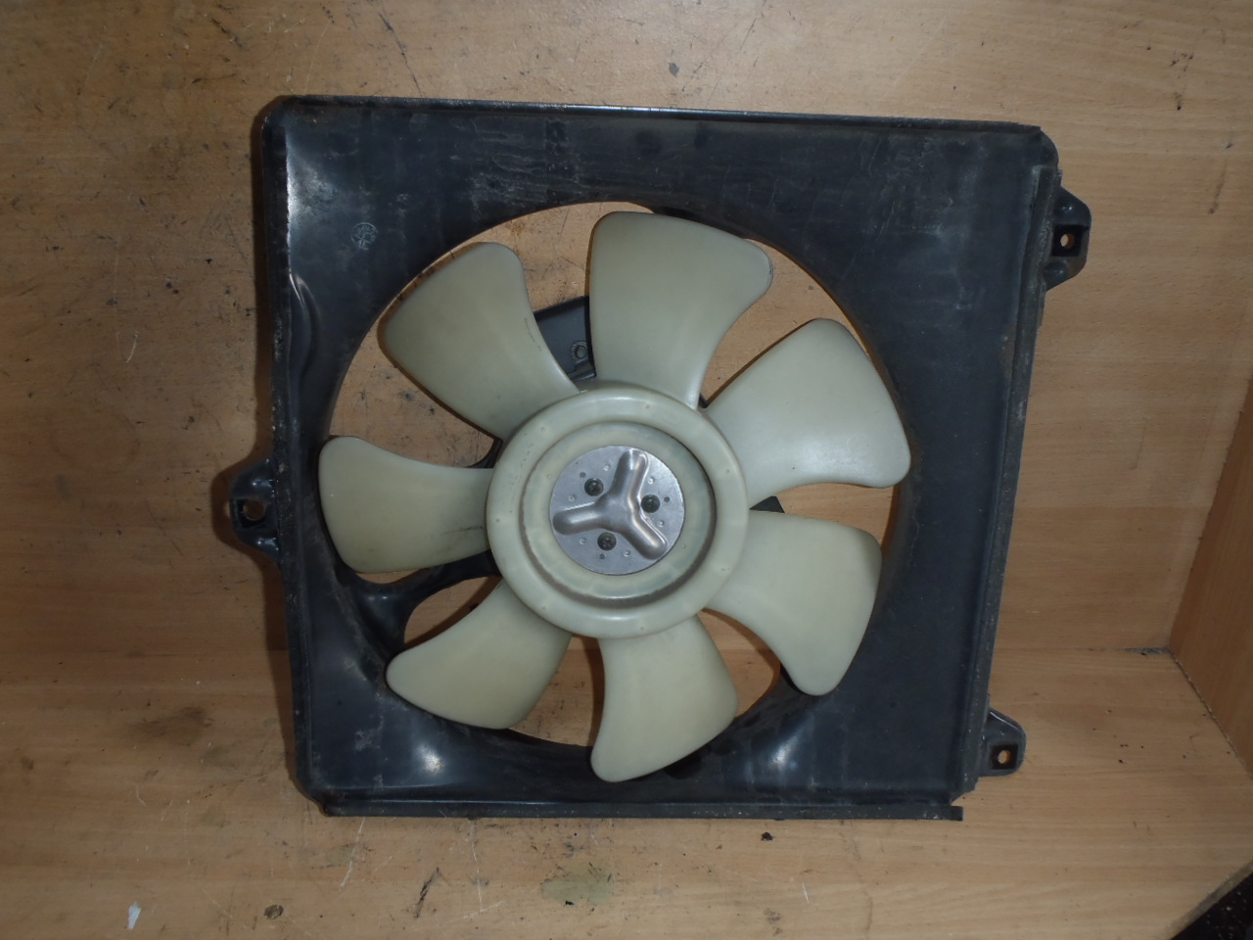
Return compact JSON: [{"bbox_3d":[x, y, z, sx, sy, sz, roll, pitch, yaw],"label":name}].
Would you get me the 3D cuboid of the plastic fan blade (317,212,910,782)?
[{"bbox_3d":[-0.006,0.023,0.567,0.325,0.322,0.055,-1,15,-2],"label":"plastic fan blade"}]

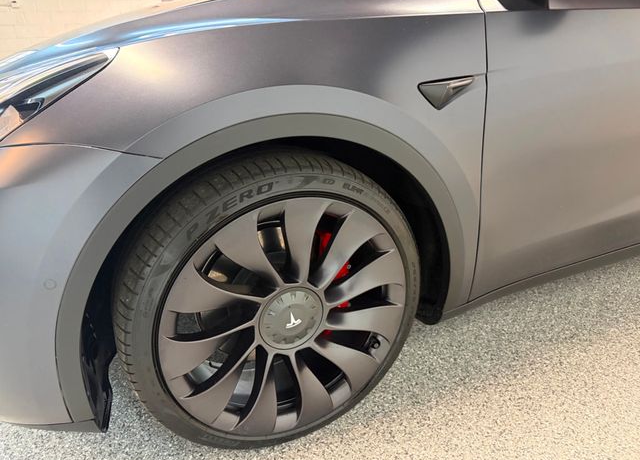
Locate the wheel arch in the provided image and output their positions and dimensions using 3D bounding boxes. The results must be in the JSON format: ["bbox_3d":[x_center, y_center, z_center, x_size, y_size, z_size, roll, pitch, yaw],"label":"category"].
[{"bbox_3d":[-0.064,-0.003,1.003,0.920,0.580,0.170,-10,24,-22],"label":"wheel arch"}]

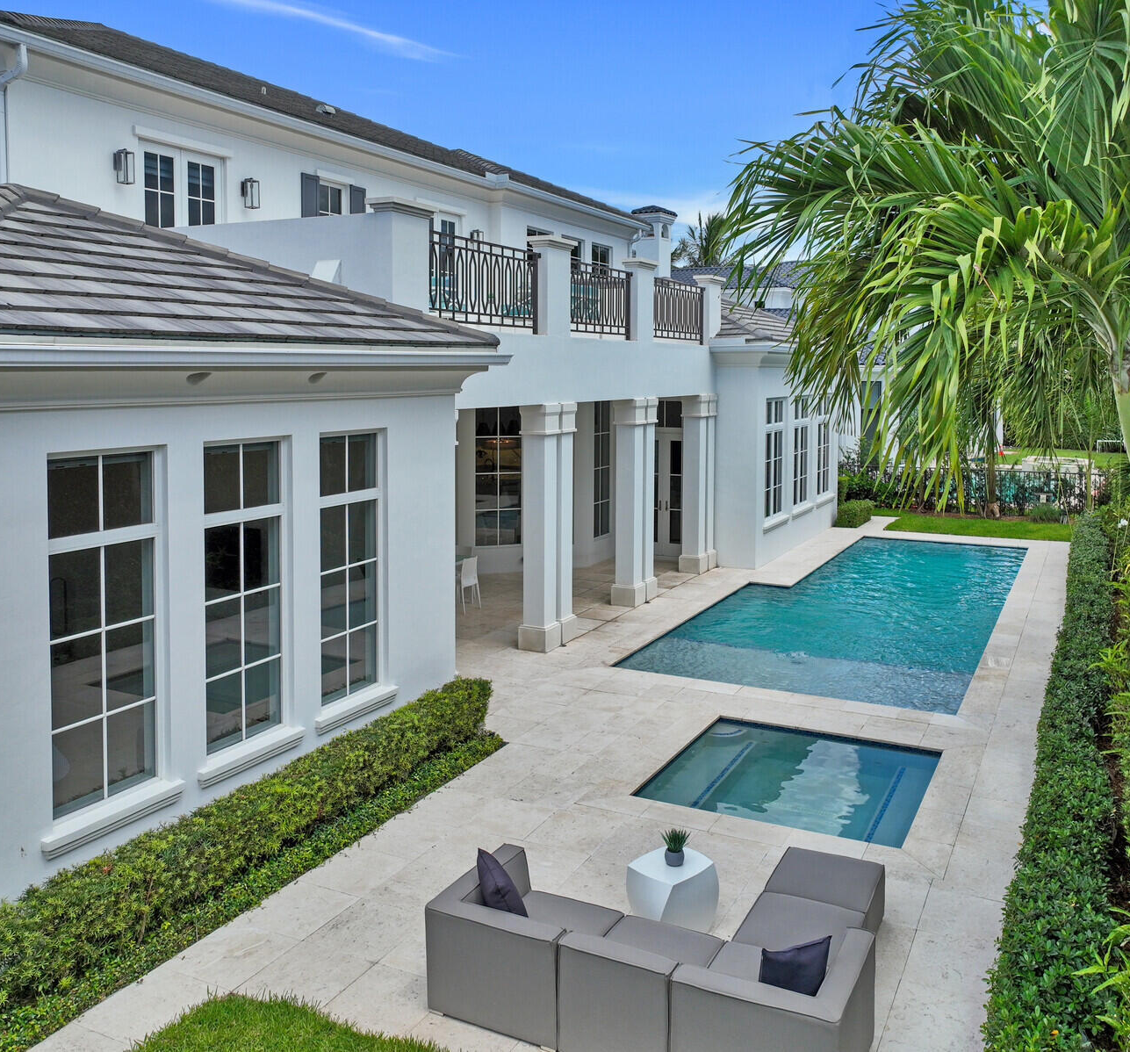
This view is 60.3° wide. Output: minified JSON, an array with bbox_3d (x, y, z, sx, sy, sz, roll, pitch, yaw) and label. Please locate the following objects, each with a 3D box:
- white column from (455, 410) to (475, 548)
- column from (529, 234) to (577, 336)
[{"bbox_3d":[-1.859,-0.846,17.760,0.324,2.621,0.252,-3,9,-16],"label":"white column"},{"bbox_3d":[-0.154,-3.088,12.630,0.320,1.200,0.720,5,10,28],"label":"column"}]

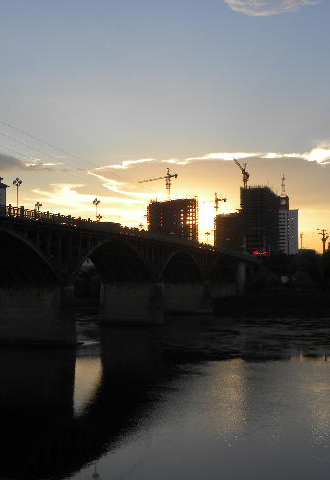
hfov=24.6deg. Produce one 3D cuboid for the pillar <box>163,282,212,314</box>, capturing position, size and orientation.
[{"bbox_3d":[5.996,15.590,202.000,12.800,8.600,5.000,-1,-3,16],"label":"pillar"}]

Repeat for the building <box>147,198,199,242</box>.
[{"bbox_3d":[5.689,-4.172,575.000,37.000,52.000,17.000,-1,-3,27],"label":"building"}]

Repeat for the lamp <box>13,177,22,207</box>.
[{"bbox_3d":[-19.031,-5.624,98.000,1.200,4.800,1.200,-1,-3,16],"label":"lamp"}]

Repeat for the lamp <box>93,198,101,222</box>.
[{"bbox_3d":[-11.577,-4.802,130.000,1.250,4.800,1.250,-1,-2,17],"label":"lamp"}]

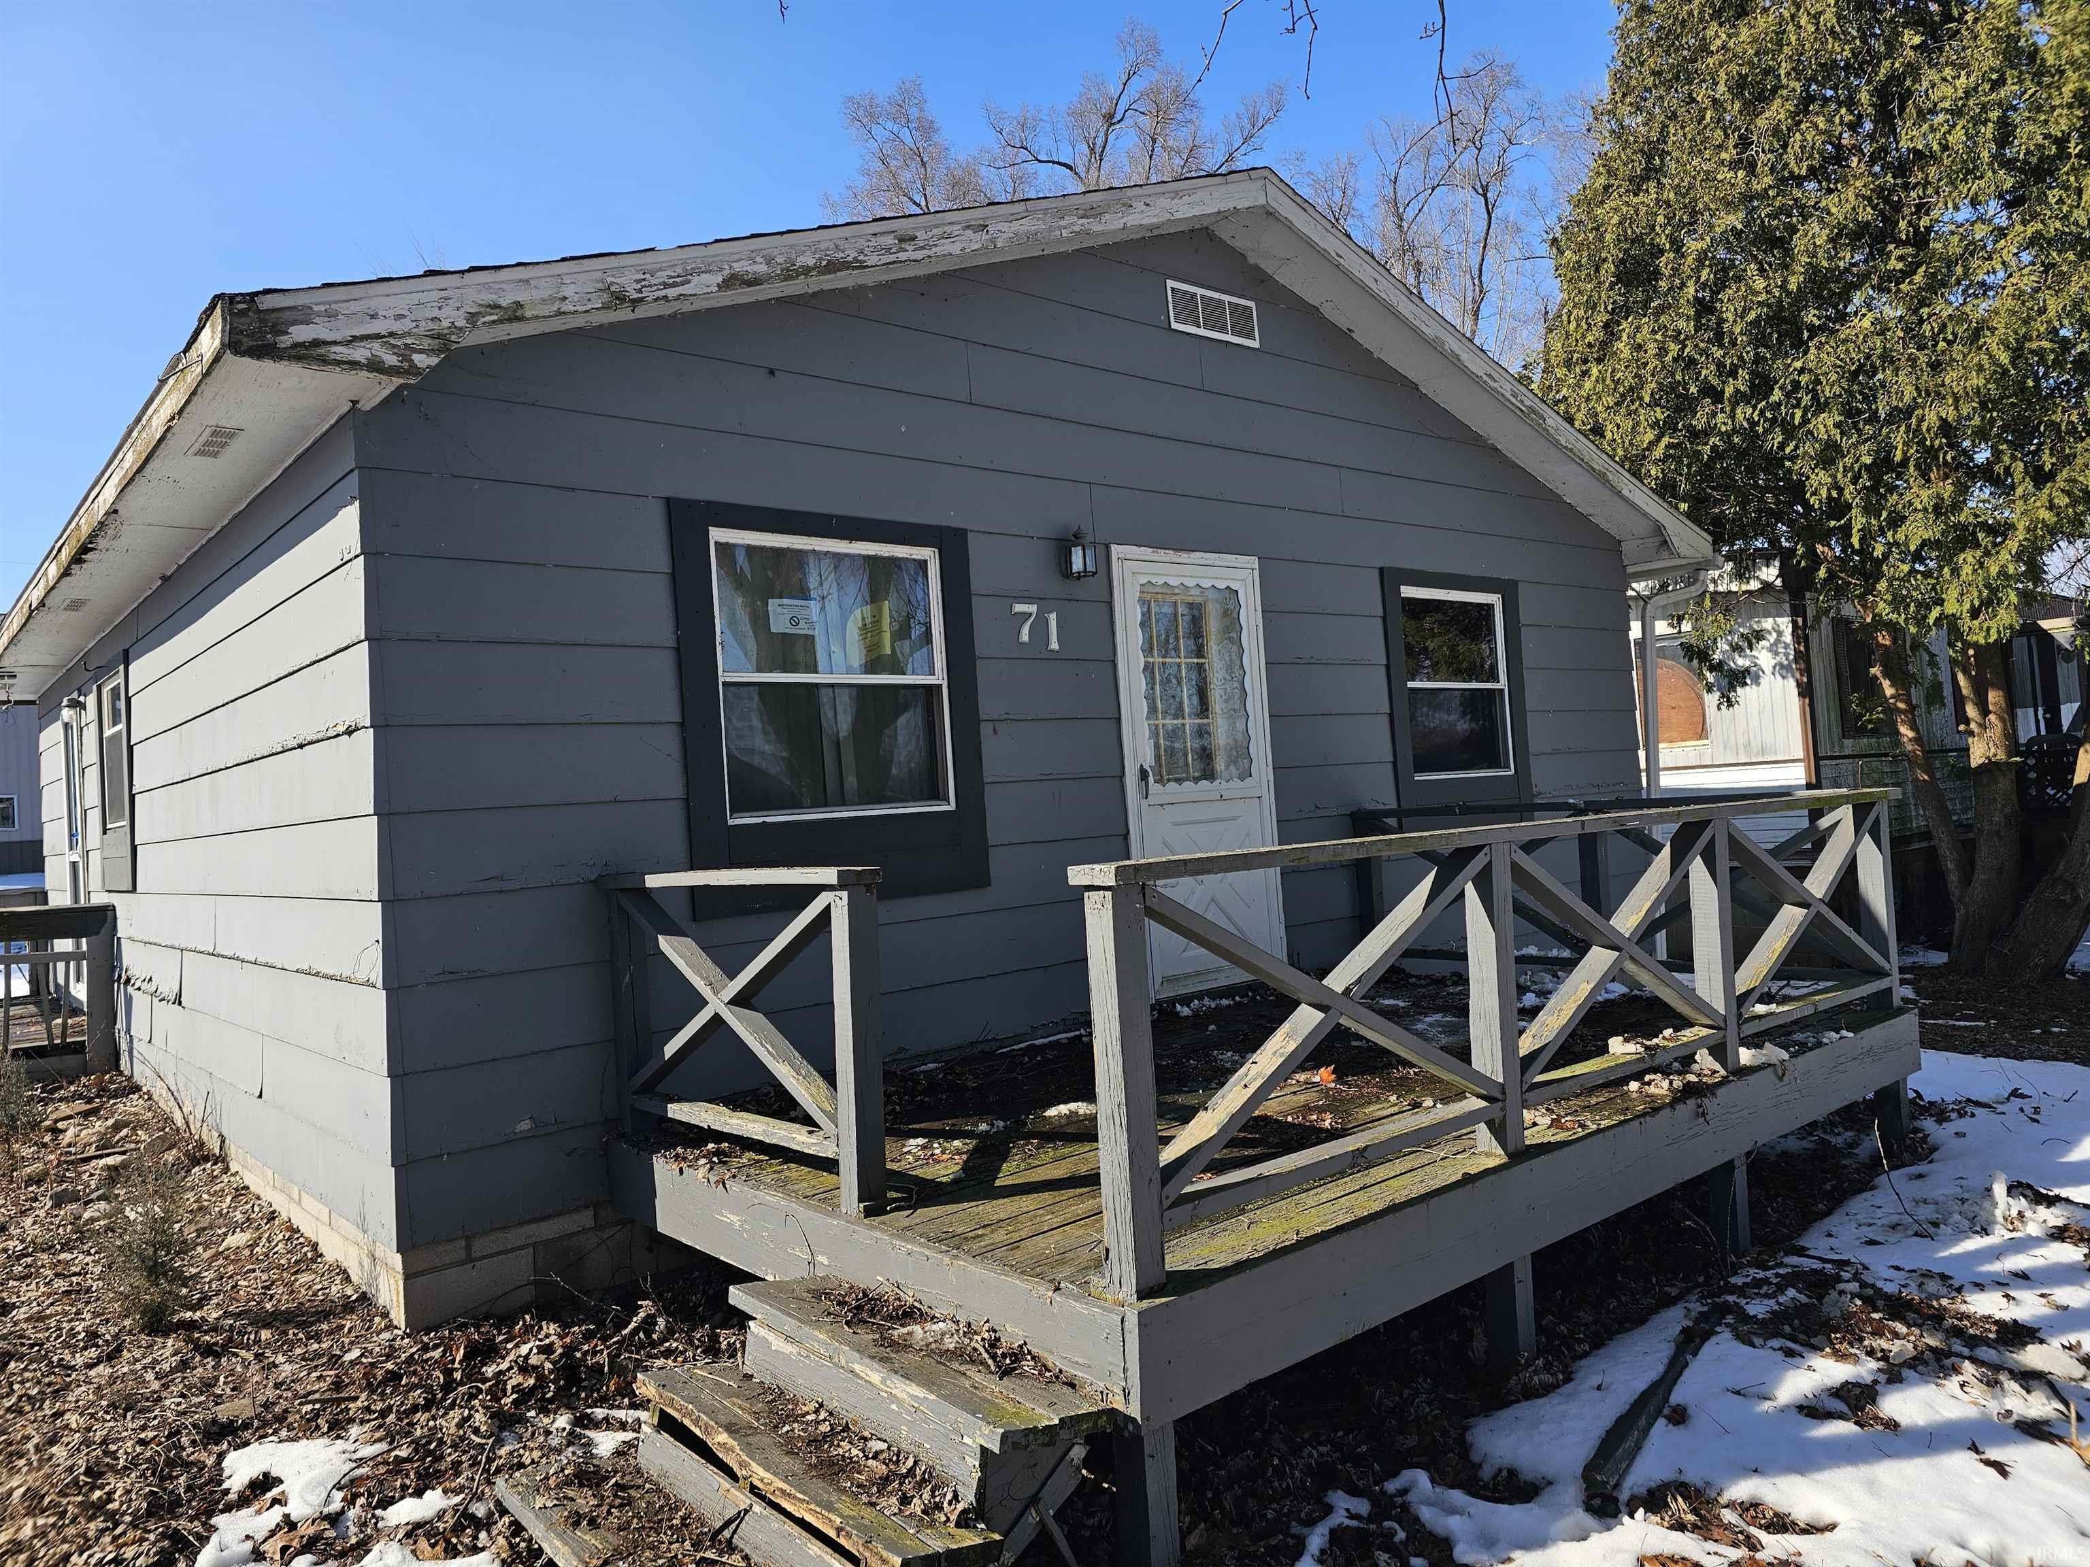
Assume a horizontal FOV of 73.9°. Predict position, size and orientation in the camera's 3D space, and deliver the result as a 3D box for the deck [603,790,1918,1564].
[{"bbox_3d":[0.894,0.879,5.041,4.410,1.450,2.600,-3,-1,-40],"label":"deck"}]

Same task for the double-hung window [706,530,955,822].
[{"bbox_3d":[-0.810,-0.408,5.393,1.040,1.076,0.100,-3,-1,-42],"label":"double-hung window"}]

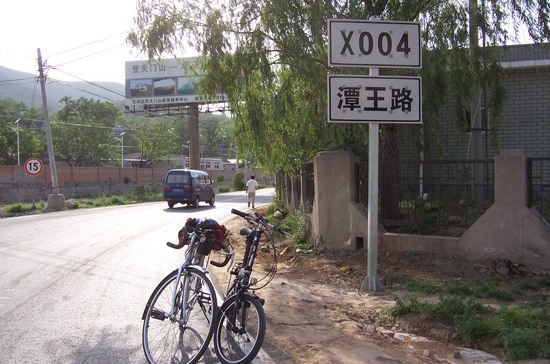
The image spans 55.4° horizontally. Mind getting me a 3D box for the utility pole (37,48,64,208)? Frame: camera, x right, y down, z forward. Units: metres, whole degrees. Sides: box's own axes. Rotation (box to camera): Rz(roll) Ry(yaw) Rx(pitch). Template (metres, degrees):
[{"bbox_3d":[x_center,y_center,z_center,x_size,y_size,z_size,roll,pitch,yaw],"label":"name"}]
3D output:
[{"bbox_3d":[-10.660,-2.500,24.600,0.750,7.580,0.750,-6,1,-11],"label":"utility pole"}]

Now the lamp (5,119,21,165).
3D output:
[{"bbox_3d":[-24.000,-2.330,48.000,1.500,6.900,0.600,0,1,18],"label":"lamp"}]

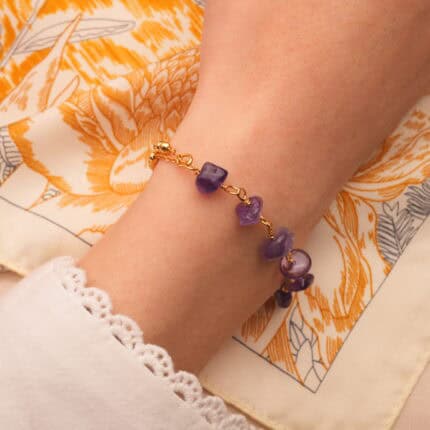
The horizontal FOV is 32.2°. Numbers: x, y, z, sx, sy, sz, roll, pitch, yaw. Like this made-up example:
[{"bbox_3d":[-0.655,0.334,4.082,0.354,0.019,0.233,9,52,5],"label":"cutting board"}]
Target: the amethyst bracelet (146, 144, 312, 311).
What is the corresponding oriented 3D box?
[{"bbox_3d":[0.004,0.003,0.237,0.063,0.047,0.014,38,69,6],"label":"amethyst bracelet"}]

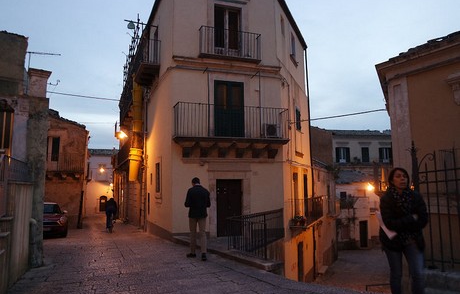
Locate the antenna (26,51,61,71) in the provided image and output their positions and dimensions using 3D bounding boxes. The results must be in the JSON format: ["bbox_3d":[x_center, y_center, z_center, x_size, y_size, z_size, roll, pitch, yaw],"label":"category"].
[{"bbox_3d":[-5.939,-2.767,9.800,1.080,0.640,0.450,1,-6,-12],"label":"antenna"}]

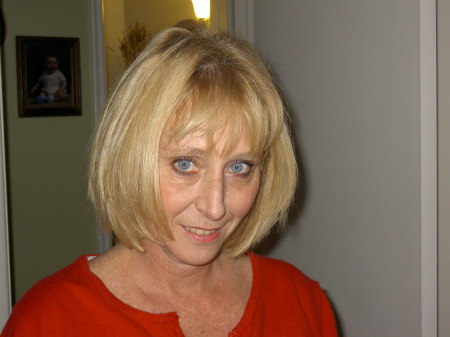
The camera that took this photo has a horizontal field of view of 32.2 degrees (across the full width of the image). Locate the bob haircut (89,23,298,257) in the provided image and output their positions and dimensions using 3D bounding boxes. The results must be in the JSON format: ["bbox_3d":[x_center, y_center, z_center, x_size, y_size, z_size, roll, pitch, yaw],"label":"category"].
[{"bbox_3d":[-0.039,-0.035,0.889,0.235,0.250,0.225,4,13,-19],"label":"bob haircut"}]

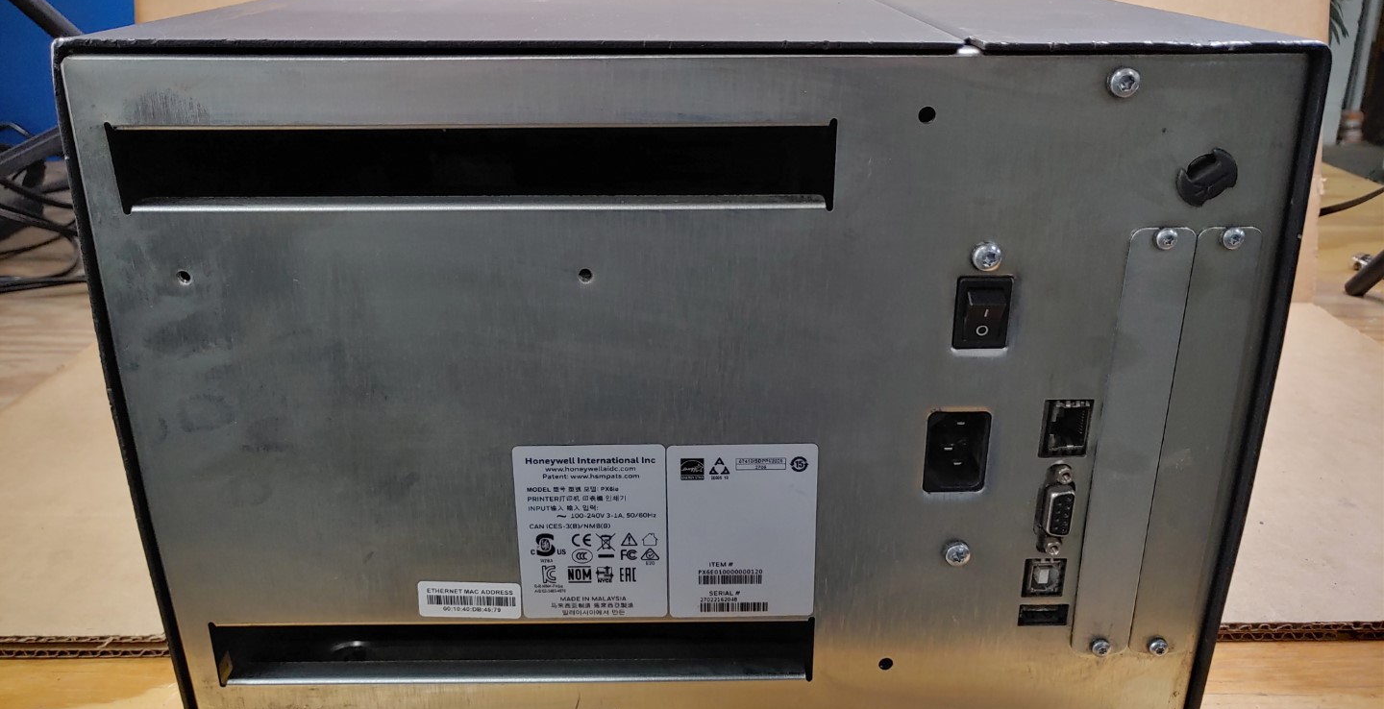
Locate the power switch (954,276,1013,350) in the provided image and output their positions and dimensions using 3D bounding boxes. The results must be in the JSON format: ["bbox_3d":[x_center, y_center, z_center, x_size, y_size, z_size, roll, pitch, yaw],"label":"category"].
[{"bbox_3d":[0.084,-0.014,0.306,0.016,0.022,0.013,0,20,0],"label":"power switch"}]

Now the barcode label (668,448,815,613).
[{"bbox_3d":[0.016,0.056,0.325,0.046,0.062,0.001,0,20,0],"label":"barcode label"}]

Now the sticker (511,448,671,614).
[{"bbox_3d":[-0.031,0.057,0.325,0.046,0.062,0.001,0,20,0],"label":"sticker"}]

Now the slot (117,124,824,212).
[{"bbox_3d":[-0.060,-0.054,0.293,0.197,0.024,0.015,0,20,0],"label":"slot"}]

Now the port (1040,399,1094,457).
[{"bbox_3d":[0.113,0.020,0.321,0.015,0.019,0.014,0,20,0],"label":"port"}]

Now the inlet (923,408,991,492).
[{"bbox_3d":[0.081,0.027,0.324,0.019,0.027,0.016,0,20,0],"label":"inlet"}]

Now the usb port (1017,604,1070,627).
[{"bbox_3d":[0.114,0.083,0.343,0.016,0.008,0.012,0,20,0],"label":"usb port"}]

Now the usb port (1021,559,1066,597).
[{"bbox_3d":[0.113,0.069,0.338,0.013,0.014,0.013,0,20,0],"label":"usb port"}]

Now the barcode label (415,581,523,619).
[{"bbox_3d":[-0.071,0.079,0.334,0.033,0.013,0.001,0,20,0],"label":"barcode label"}]

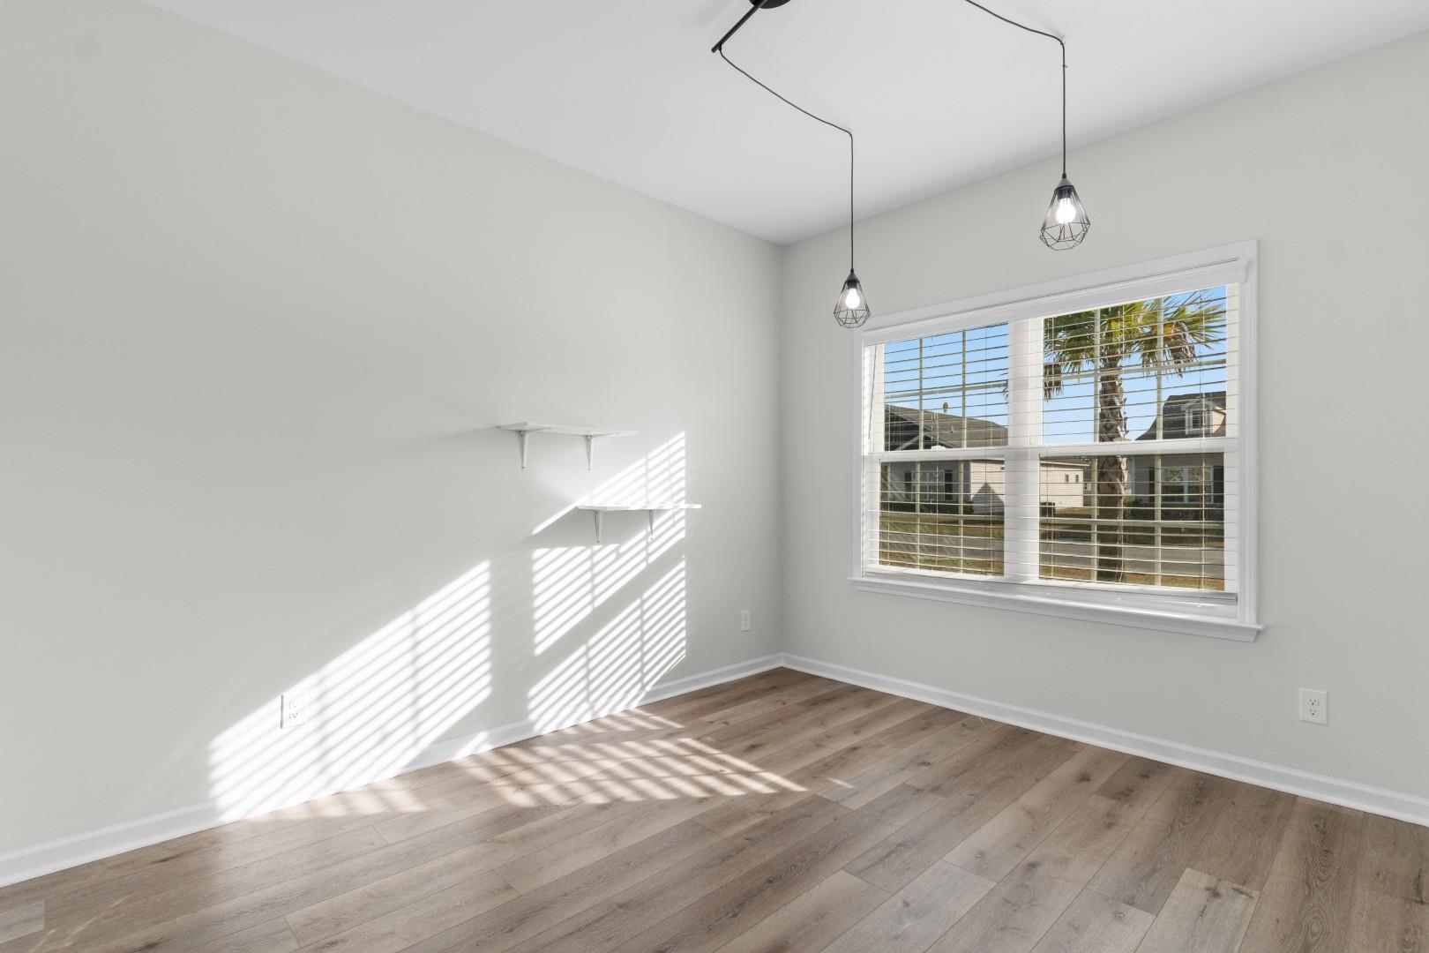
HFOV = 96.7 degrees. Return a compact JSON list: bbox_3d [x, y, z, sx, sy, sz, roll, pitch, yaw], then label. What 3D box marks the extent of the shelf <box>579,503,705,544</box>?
[{"bbox_3d":[-0.375,0.242,3.212,0.575,0.187,0.275,0,-1,-42],"label":"shelf"}]

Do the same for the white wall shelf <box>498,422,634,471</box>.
[{"bbox_3d":[-0.670,-0.129,2.944,0.575,0.195,0.275,0,-1,-42],"label":"white wall shelf"}]

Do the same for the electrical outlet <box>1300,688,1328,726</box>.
[{"bbox_3d":[2.242,0.863,2.377,0.079,0.123,0.008,0,-1,44],"label":"electrical outlet"}]

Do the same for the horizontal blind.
[{"bbox_3d":[1.494,-0.146,3.147,1.710,1.284,0.065,0,-1,44],"label":"horizontal blind"}]

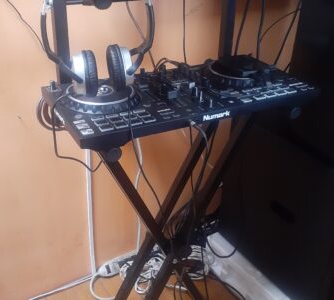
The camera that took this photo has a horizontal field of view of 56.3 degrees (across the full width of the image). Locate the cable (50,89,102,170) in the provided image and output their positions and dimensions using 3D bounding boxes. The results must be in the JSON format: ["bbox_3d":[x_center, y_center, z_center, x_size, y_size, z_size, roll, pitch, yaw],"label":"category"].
[{"bbox_3d":[-0.175,-0.036,0.610,0.100,0.155,0.070,-1,19,-6],"label":"cable"}]

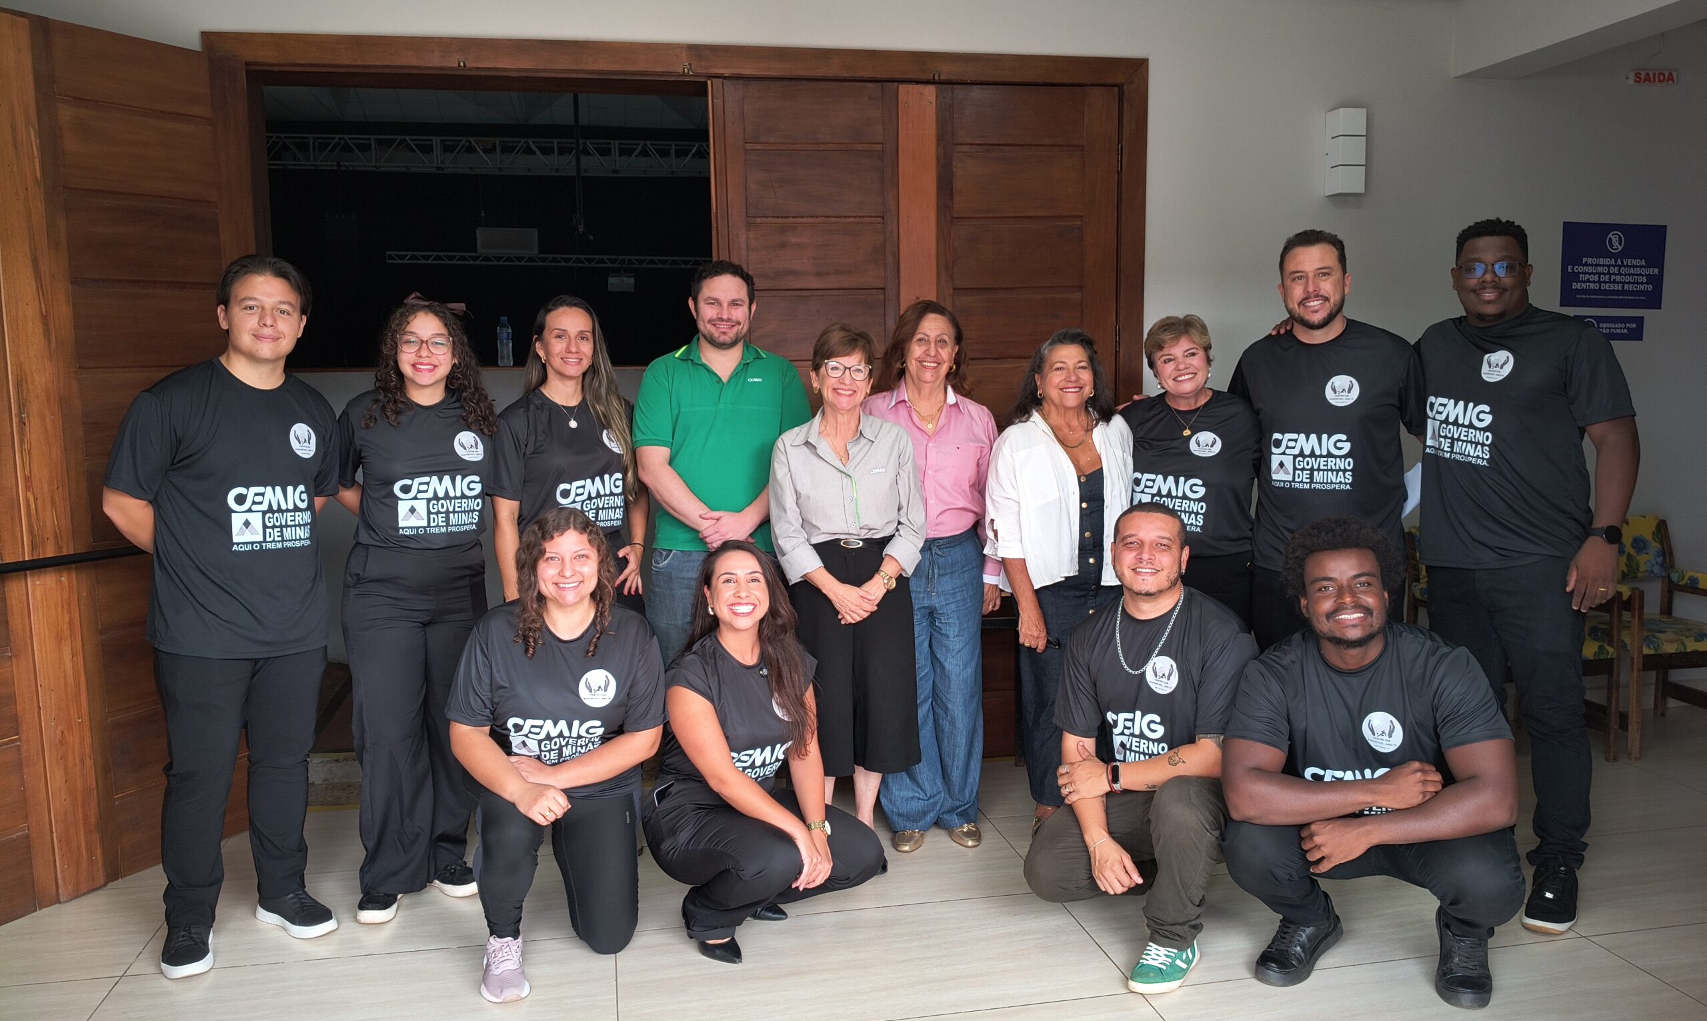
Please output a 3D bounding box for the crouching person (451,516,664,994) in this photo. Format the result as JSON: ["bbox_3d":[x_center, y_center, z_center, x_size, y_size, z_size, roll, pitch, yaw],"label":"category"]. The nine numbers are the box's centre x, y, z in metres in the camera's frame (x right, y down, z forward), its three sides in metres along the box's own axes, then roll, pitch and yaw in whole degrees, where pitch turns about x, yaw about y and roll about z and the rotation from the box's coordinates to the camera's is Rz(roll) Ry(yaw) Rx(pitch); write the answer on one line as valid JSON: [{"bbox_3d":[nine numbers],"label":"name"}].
[{"bbox_3d":[-0.761,0.545,3.304,0.540,1.130,0.740,-2,6,-14],"label":"crouching person"}]

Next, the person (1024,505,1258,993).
[{"bbox_3d":[0.724,0.531,3.200,0.560,1.100,0.680,1,7,16],"label":"person"}]

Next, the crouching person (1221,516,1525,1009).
[{"bbox_3d":[1.241,0.537,3.080,0.670,1.100,0.620,1,7,18],"label":"crouching person"}]

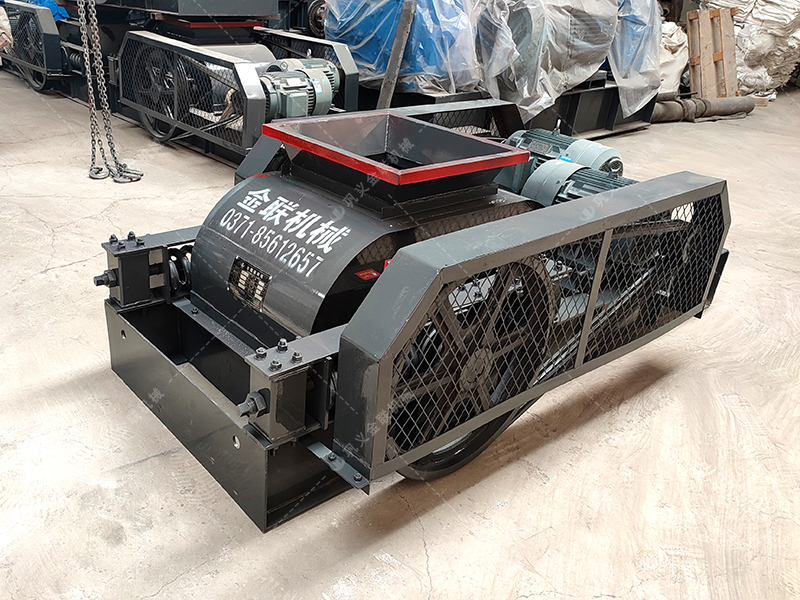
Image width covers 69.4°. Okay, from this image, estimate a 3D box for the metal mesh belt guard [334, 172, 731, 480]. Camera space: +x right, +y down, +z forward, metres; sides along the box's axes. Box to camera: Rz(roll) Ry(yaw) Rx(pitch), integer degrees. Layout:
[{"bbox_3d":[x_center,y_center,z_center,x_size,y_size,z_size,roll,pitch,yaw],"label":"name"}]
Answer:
[{"bbox_3d":[0.444,-0.027,1.477,1.380,0.425,0.125,-18,33,-37],"label":"metal mesh belt guard"}]

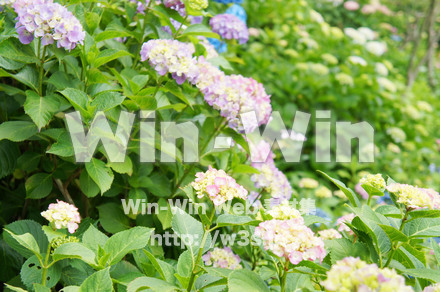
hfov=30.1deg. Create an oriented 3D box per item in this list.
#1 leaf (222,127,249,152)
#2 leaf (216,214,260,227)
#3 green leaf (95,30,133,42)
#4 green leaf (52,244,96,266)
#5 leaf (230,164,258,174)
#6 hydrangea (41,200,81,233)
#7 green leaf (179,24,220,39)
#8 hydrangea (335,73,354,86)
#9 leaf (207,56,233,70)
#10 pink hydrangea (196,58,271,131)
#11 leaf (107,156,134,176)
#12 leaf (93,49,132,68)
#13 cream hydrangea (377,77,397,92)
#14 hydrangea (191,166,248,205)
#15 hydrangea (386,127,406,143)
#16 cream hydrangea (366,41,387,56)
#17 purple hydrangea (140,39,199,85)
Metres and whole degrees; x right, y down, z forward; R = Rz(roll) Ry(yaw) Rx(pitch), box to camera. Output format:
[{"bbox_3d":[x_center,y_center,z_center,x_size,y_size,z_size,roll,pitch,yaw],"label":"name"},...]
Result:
[{"bbox_3d":[0.038,-0.013,2.000,0.064,0.053,0.050,-8,13,-37],"label":"leaf"},{"bbox_3d":[0.040,0.162,1.780,0.100,0.025,0.050,0,17,15],"label":"leaf"},{"bbox_3d":[-0.274,-0.281,2.100,0.098,0.028,0.055,0,23,14],"label":"green leaf"},{"bbox_3d":[-0.315,0.235,1.770,0.100,0.036,0.055,9,24,15],"label":"green leaf"},{"bbox_3d":[0.064,0.060,2.100,0.078,0.024,0.048,7,23,15],"label":"leaf"},{"bbox_3d":[-0.357,0.158,1.830,0.088,0.068,0.085,0,10,0],"label":"hydrangea"},{"bbox_3d":[-0.054,-0.301,2.150,0.108,0.035,0.060,0,6,0],"label":"green leaf"},{"bbox_3d":[0.883,-0.472,5.800,0.139,0.091,0.135,0,6,0],"label":"hydrangea"},{"bbox_3d":[-0.004,-0.234,2.300,0.090,0.028,0.052,20,27,18],"label":"leaf"},{"bbox_3d":[0.033,-0.121,2.000,0.187,0.158,0.150,-4,11,-24],"label":"pink hydrangea"},{"bbox_3d":[-0.248,0.043,2.000,0.069,0.058,0.050,-4,11,-24],"label":"leaf"},{"bbox_3d":[-0.270,-0.219,2.050,0.100,0.045,0.060,0,6,0],"label":"leaf"},{"bbox_3d":[1.201,-0.444,5.900,0.141,0.106,0.137,0,6,0],"label":"cream hydrangea"},{"bbox_3d":[0.000,0.080,1.650,0.113,0.064,0.105,0,10,0],"label":"hydrangea"},{"bbox_3d":[1.144,-0.074,5.300,0.127,0.095,0.123,0,6,0],"label":"hydrangea"},{"bbox_3d":[1.263,-0.787,6.600,0.158,0.119,0.153,0,6,0],"label":"cream hydrangea"},{"bbox_3d":[-0.130,-0.217,2.100,0.146,0.109,0.141,0,6,0],"label":"purple hydrangea"}]

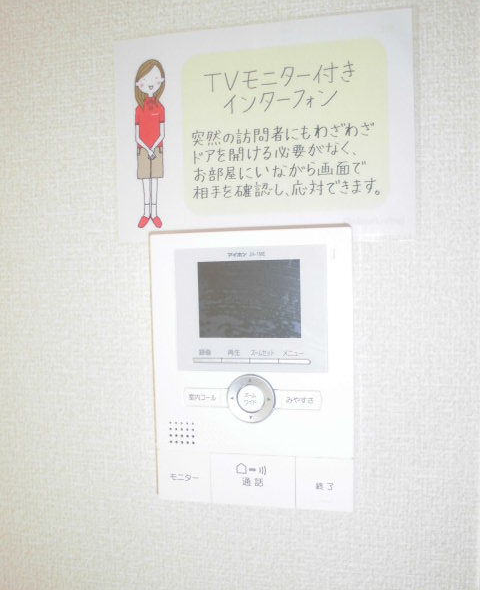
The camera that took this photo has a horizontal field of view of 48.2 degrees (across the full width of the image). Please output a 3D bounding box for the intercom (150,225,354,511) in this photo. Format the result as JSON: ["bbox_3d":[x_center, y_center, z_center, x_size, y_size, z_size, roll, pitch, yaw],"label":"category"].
[{"bbox_3d":[0.009,0.052,0.383,0.139,0.192,0.025,-1,2,11],"label":"intercom"}]

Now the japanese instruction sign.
[{"bbox_3d":[0.013,-0.116,0.387,0.216,0.154,0.002,-1,2,11],"label":"japanese instruction sign"}]

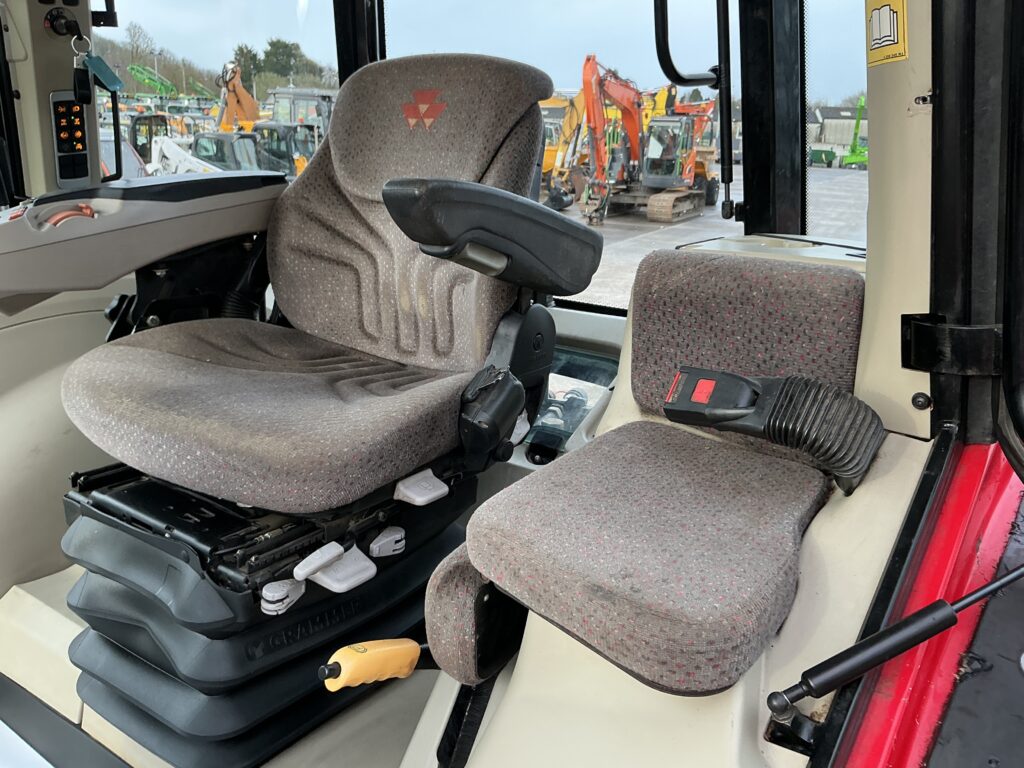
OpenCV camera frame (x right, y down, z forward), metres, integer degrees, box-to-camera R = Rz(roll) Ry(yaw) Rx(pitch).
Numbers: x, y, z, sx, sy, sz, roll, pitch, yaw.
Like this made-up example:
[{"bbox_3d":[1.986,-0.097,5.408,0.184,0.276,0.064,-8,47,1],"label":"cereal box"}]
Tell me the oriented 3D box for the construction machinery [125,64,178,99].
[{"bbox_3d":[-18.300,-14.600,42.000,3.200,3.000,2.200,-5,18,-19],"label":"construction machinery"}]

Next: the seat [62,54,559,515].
[{"bbox_3d":[-0.279,-0.181,1.187,0.530,0.590,0.590,14,21,35],"label":"seat"}]

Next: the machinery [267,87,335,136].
[{"bbox_3d":[-4.700,-5.000,18.800,2.100,2.800,3.800,-1,17,-8],"label":"machinery"}]

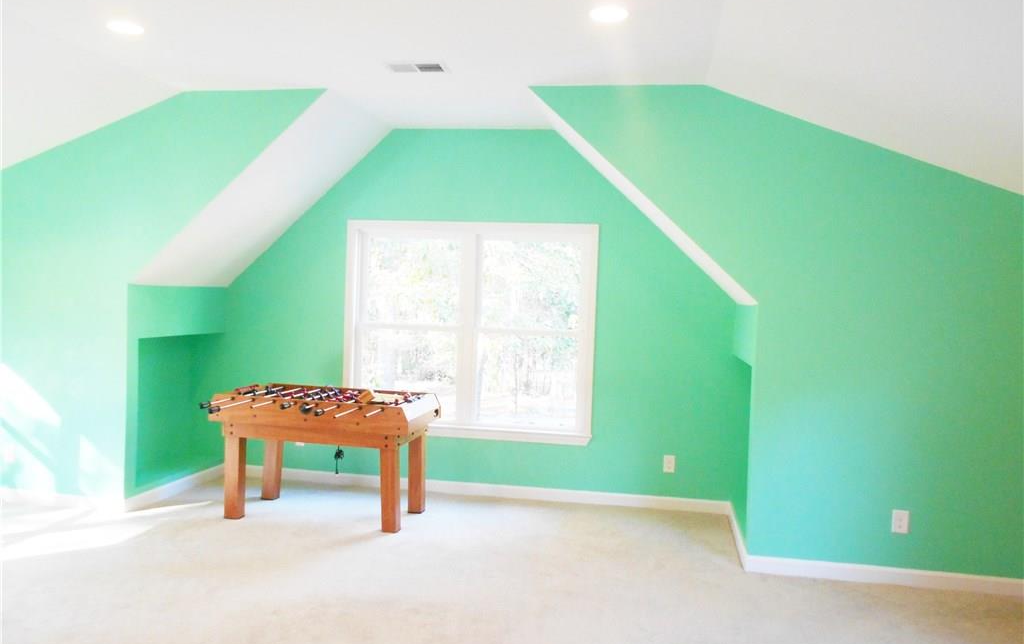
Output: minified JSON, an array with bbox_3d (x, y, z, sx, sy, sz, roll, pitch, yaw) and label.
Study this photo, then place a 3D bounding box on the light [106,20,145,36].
[{"bbox_3d":[-1.665,-1.264,3.311,0.170,0.025,0.170,2,2,11],"label":"light"}]

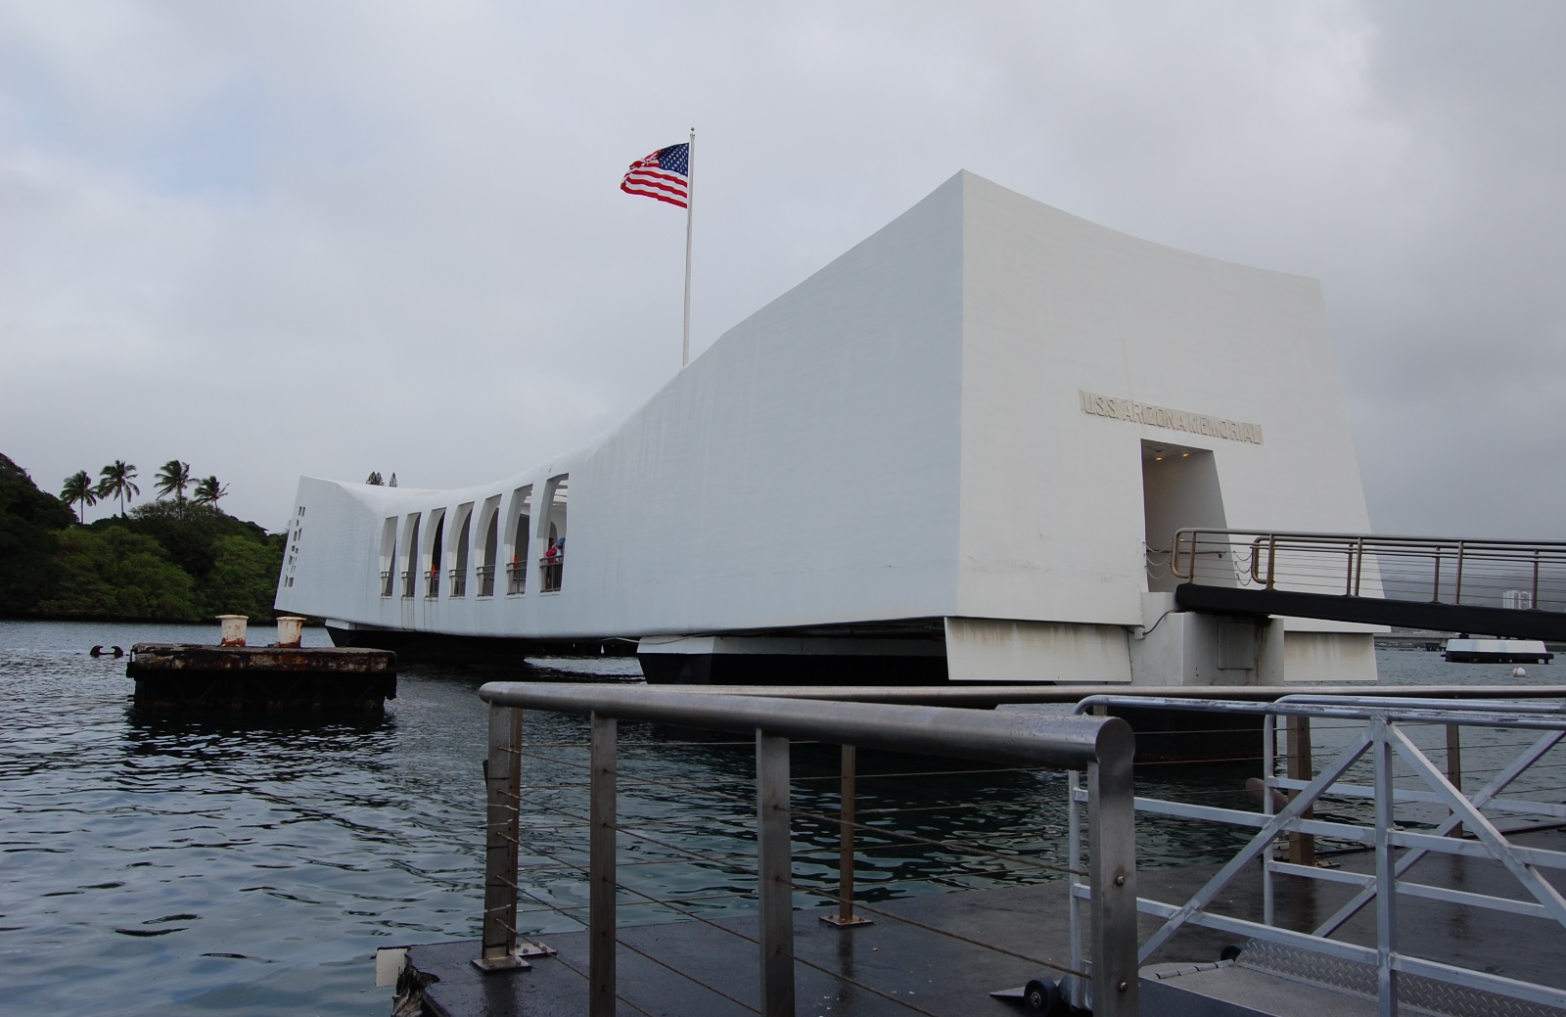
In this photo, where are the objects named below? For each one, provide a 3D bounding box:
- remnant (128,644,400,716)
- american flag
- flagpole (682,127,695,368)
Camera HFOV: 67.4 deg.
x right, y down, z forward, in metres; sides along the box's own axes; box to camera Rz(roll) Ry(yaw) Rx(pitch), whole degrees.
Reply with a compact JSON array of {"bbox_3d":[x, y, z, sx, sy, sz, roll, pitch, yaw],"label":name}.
[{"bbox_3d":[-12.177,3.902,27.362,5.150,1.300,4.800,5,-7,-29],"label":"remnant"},{"bbox_3d":[-5.227,-13.529,47.483,3.100,2.800,0.700,5,-7,-32],"label":"american flag"},{"bbox_3d":[-3.959,-5.651,47.609,0.250,20.500,0.250,1,-6,0],"label":"flagpole"}]

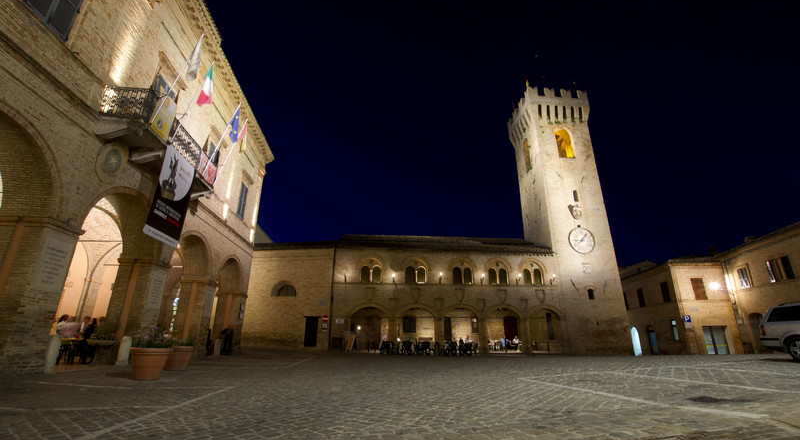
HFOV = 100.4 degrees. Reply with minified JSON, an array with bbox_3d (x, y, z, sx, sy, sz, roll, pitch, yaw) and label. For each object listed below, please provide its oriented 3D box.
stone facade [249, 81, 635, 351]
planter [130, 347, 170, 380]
[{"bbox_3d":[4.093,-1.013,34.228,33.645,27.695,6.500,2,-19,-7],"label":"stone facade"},{"bbox_3d":[-7.321,4.197,9.747,0.970,0.790,0.970,0,-18,0],"label":"planter"}]

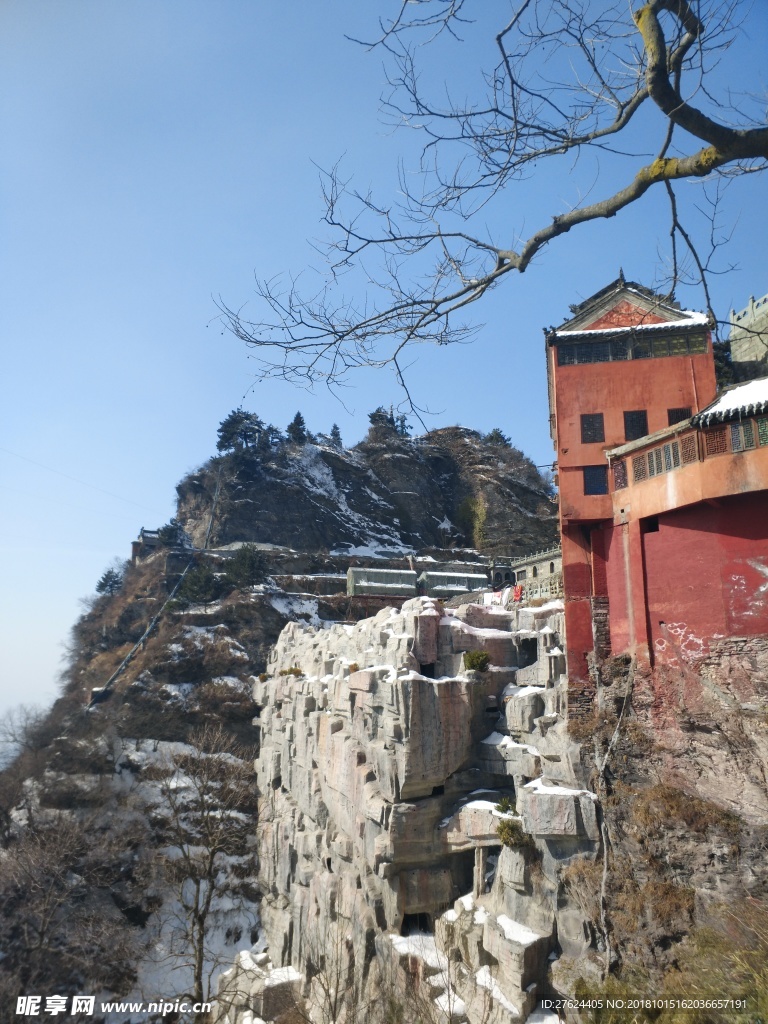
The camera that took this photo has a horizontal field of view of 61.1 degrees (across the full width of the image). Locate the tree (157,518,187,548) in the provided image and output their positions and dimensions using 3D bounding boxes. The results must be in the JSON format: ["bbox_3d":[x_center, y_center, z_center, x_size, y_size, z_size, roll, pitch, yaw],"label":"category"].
[{"bbox_3d":[-34.280,3.470,105.000,4.690,4.840,4.460,0,-11,0],"label":"tree"}]

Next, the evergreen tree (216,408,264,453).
[{"bbox_3d":[-25.580,-14.530,116.000,8.300,7.840,7.880,0,-11,0],"label":"evergreen tree"}]

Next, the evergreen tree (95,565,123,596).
[{"bbox_3d":[-40.910,10.360,97.000,4.340,4.470,4.120,0,-11,0],"label":"evergreen tree"}]

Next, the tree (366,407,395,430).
[{"bbox_3d":[-0.440,-16.520,115.000,5.140,4.240,4.890,0,-11,0],"label":"tree"}]

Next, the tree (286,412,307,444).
[{"bbox_3d":[-15.870,-15.320,118.000,3.520,6.160,3.340,0,-11,0],"label":"tree"}]

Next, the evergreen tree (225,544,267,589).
[{"bbox_3d":[-19.790,7.790,93.000,5.820,6.290,5.530,0,-11,0],"label":"evergreen tree"}]

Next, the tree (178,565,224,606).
[{"bbox_3d":[-25.660,10.280,91.000,6.510,5.870,6.180,0,-11,0],"label":"tree"}]

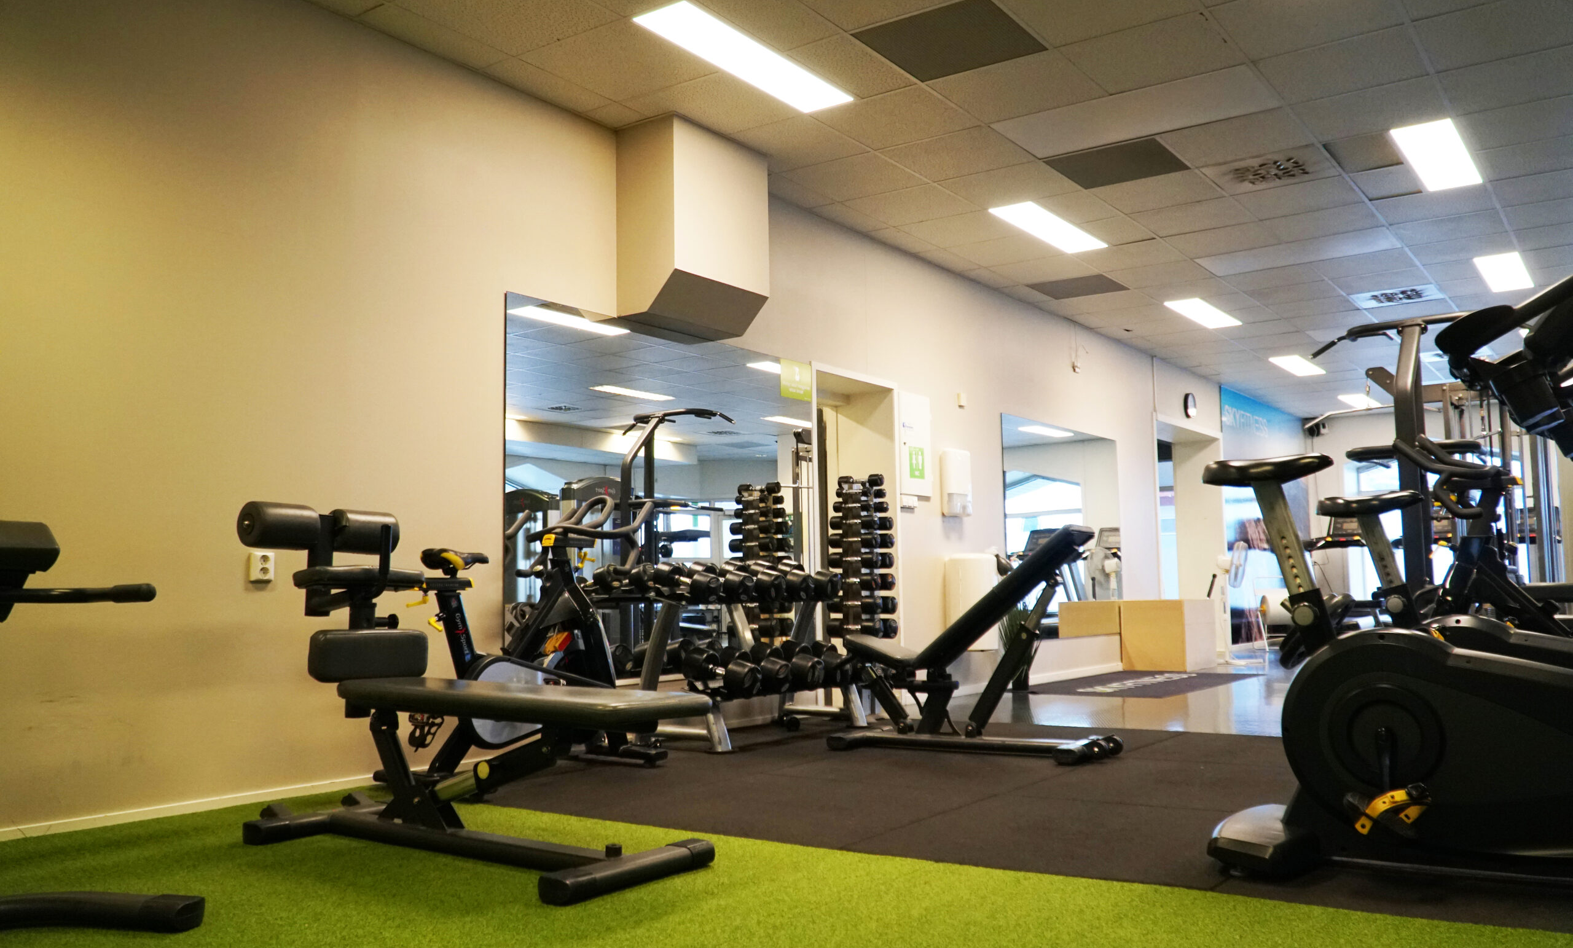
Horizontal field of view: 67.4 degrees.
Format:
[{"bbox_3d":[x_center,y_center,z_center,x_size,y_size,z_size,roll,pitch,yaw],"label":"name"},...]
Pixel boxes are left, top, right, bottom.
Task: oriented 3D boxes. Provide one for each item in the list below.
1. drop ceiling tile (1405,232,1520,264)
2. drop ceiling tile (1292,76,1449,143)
[{"bbox_3d":[4.450,-1.482,7.762,0.600,0.020,0.600,-3,-5,36],"label":"drop ceiling tile"},{"bbox_3d":[2.674,-1.661,5.371,0.600,0.025,0.600,-3,-5,36],"label":"drop ceiling tile"}]

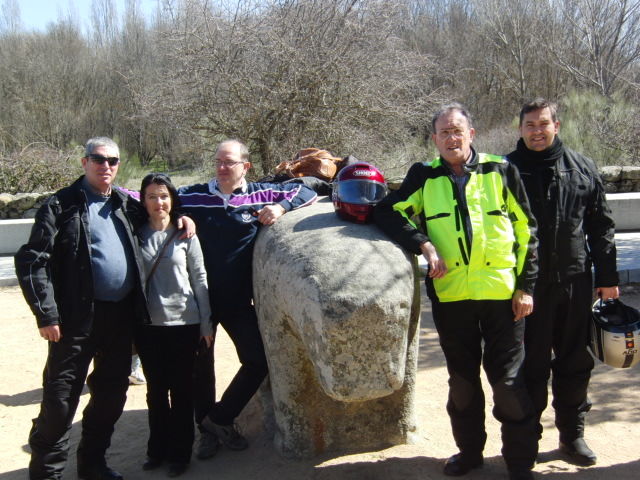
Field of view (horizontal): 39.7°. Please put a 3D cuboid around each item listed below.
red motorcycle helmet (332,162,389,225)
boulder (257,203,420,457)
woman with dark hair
[{"bbox_3d":[0.200,-0.231,4.430,0.263,0.290,0.340,-2,4,-9],"label":"red motorcycle helmet"},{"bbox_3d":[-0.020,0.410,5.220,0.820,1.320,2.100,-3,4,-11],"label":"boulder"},{"bbox_3d":[-0.750,0.412,4.520,0.450,1.520,0.300,-2,4,0],"label":"woman with dark hair"}]

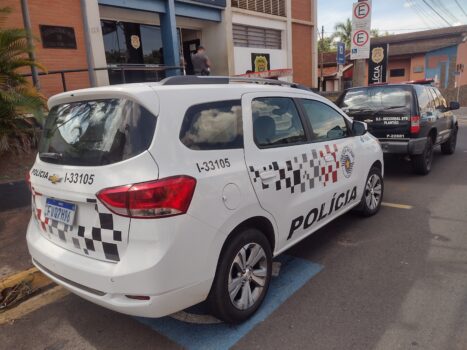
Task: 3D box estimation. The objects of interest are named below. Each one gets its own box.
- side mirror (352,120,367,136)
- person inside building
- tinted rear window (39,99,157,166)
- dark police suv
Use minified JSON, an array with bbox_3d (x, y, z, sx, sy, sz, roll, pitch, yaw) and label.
[{"bbox_3d":[1.352,-0.502,3.909,0.180,0.155,0.120,5,14,39],"label":"side mirror"},{"bbox_3d":[-0.837,-2.695,10.166,0.540,1.730,0.360,0,12,17],"label":"person inside building"},{"bbox_3d":[-1.005,-0.263,2.432,1.280,0.420,0.170,5,0,39],"label":"tinted rear window"},{"bbox_3d":[3.816,-1.168,8.249,1.800,1.750,4.650,5,14,38],"label":"dark police suv"}]

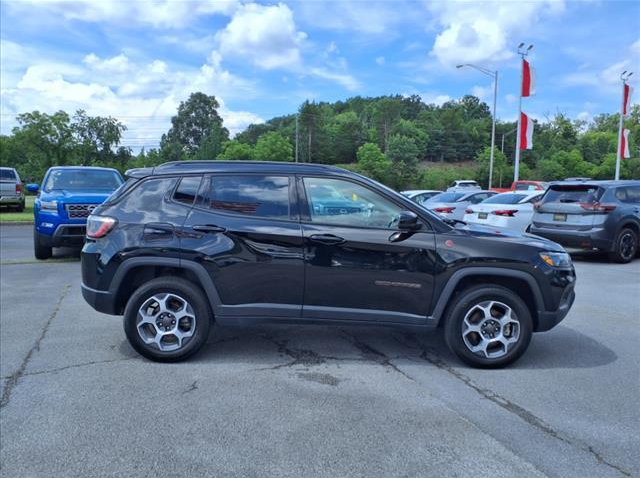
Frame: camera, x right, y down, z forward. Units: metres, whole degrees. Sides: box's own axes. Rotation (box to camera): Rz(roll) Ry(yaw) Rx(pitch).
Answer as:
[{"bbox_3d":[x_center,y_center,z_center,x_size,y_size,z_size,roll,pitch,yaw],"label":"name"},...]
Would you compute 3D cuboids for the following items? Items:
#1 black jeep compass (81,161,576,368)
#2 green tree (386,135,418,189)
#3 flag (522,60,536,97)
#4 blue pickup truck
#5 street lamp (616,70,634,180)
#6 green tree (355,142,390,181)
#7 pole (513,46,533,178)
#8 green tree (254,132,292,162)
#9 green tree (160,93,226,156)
[{"bbox_3d":[0.088,0.134,4.875,4.400,1.650,1.900,1,6,0],"label":"black jeep compass"},{"bbox_3d":[9.205,-7.958,56.473,4.000,7.280,4.000,1,6,0],"label":"green tree"},{"bbox_3d":[13.405,-10.321,32.111,0.850,2.380,0.250,1,6,0],"label":"flag"},{"bbox_3d":[-5.471,-0.731,11.513,1.880,1.850,5.340,-2,6,-29],"label":"blue pickup truck"},{"bbox_3d":[23.831,-7.678,39.389,0.900,10.850,0.600,1,6,0],"label":"street lamp"},{"bbox_3d":[5.962,-7.757,56.499,4.200,6.350,4.200,1,6,0],"label":"green tree"},{"bbox_3d":[12.968,-7.126,32.430,0.900,10.720,0.600,1,6,0],"label":"pole"},{"bbox_3d":[-5.576,-8.635,59.448,5.000,8.080,5.000,1,6,0],"label":"green tree"},{"bbox_3d":[-19.639,-14.973,78.942,11.000,16.310,10.000,1,6,0],"label":"green tree"}]

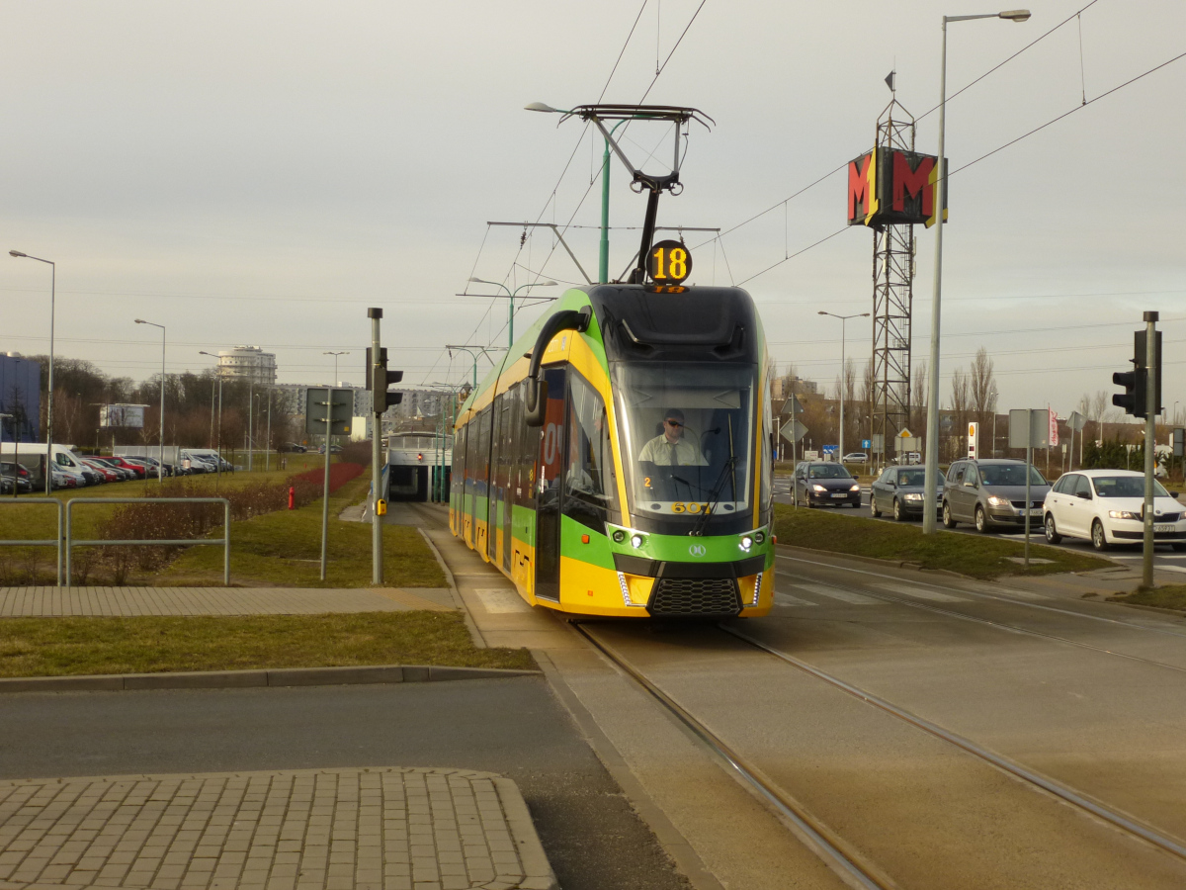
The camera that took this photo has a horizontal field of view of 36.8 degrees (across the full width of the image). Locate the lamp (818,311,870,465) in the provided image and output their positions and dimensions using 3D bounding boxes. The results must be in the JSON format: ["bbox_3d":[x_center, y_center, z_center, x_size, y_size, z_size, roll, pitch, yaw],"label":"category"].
[{"bbox_3d":[16.030,-3.070,114.000,3.200,10.900,0.350,1,0,-4],"label":"lamp"}]

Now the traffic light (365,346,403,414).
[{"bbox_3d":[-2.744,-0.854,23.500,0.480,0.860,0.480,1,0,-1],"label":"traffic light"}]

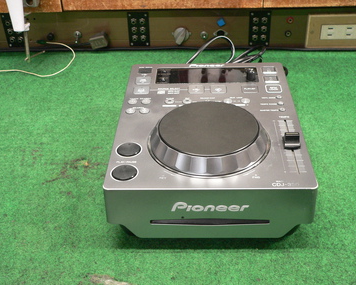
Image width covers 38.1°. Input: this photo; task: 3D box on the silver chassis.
[{"bbox_3d":[0.039,-0.008,0.660,0.218,0.100,0.285,0,36,3],"label":"silver chassis"}]

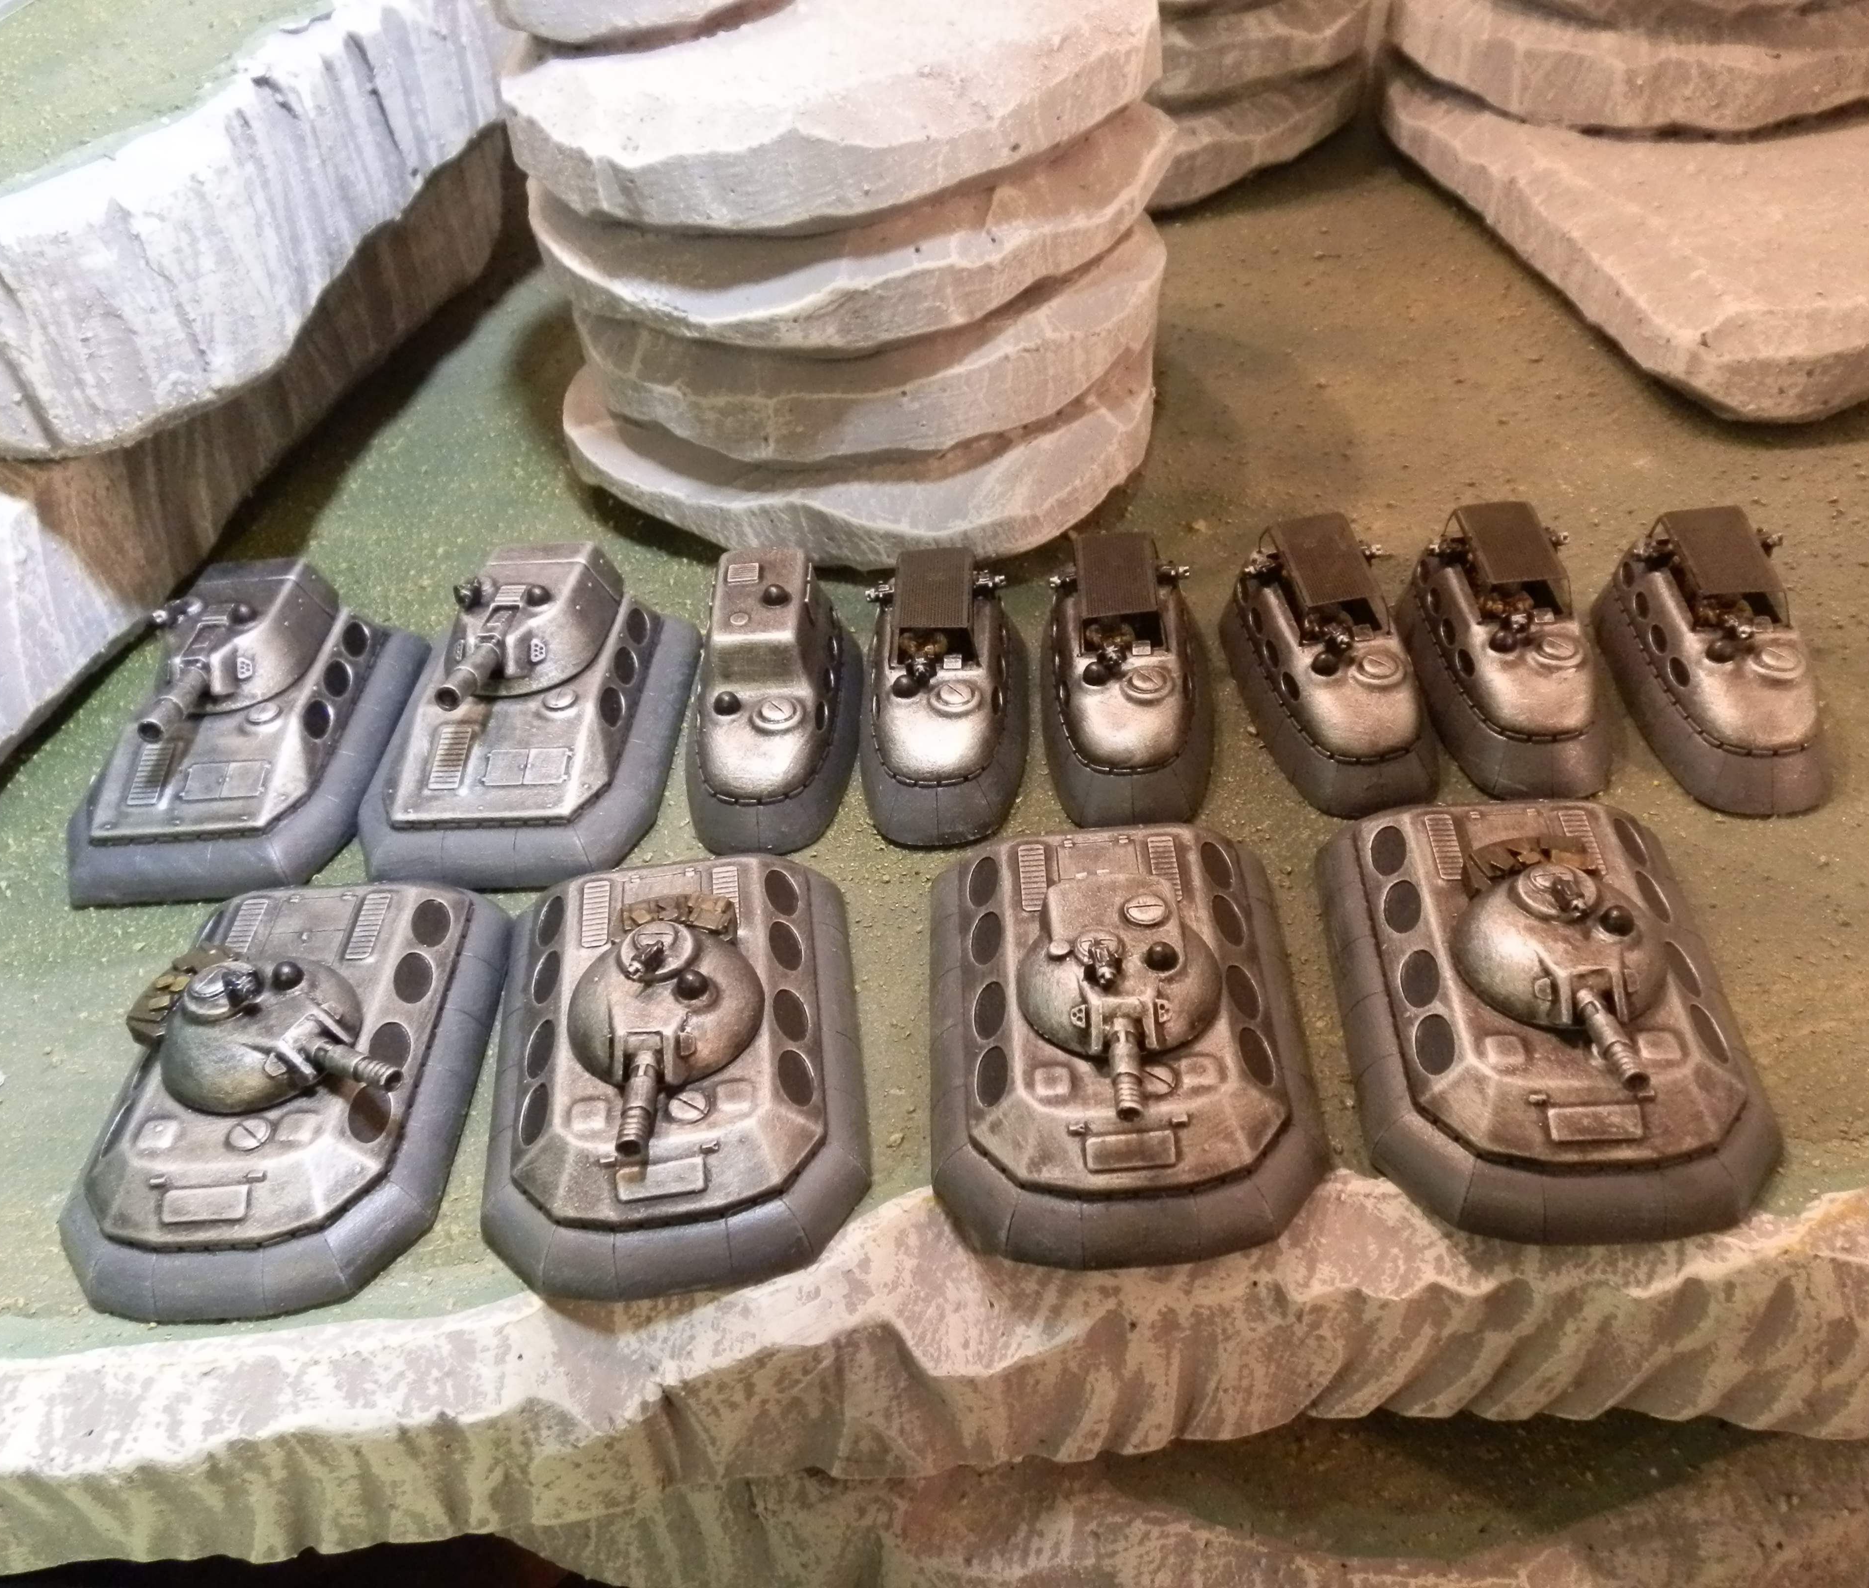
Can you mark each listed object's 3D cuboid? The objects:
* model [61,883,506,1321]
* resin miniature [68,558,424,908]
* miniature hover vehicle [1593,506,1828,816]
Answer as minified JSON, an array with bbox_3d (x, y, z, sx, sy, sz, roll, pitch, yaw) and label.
[{"bbox_3d":[-0.109,0.038,0.284,0.061,0.033,0.091,-3,42,4],"label":"model"},{"bbox_3d":[-0.146,-0.018,0.354,0.062,0.031,0.085,-2,42,5],"label":"resin miniature"},{"bbox_3d":[0.154,-0.029,0.331,0.036,0.026,0.069,-2,42,5],"label":"miniature hover vehicle"}]

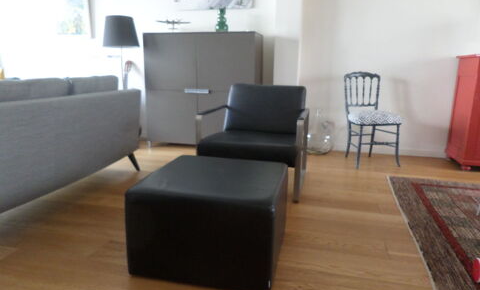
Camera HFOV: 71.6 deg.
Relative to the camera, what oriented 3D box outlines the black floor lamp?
[{"bbox_3d":[-1.307,-0.693,3.768,0.393,1.450,0.393,1,12,0],"label":"black floor lamp"}]

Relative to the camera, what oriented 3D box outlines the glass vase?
[{"bbox_3d":[0.905,-0.150,3.701,0.295,0.479,0.295,1,12,0],"label":"glass vase"}]

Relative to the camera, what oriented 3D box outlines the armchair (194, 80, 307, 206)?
[{"bbox_3d":[0.140,-0.074,2.603,0.714,0.769,0.735,4,12,13],"label":"armchair"}]

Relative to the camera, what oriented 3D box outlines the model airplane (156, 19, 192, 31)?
[{"bbox_3d":[-0.729,-1.293,3.659,0.408,0.158,0.265,-1,12,-10],"label":"model airplane"}]

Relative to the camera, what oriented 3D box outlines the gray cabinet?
[{"bbox_3d":[-0.404,-0.581,3.751,1.233,1.264,0.389,4,12,14],"label":"gray cabinet"}]

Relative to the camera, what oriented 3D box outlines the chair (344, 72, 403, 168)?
[{"bbox_3d":[1.298,-0.260,3.270,0.462,0.886,0.443,-1,12,-11],"label":"chair"}]

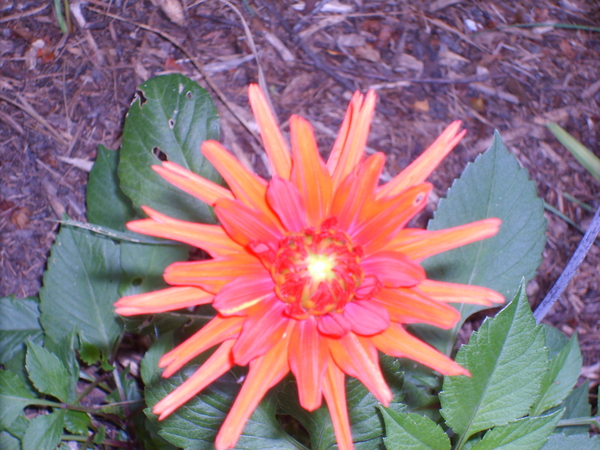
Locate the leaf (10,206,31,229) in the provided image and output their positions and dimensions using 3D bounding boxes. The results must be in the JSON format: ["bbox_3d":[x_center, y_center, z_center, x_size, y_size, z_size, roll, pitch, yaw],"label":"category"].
[{"bbox_3d":[-0.123,-0.003,0.800,0.008,0.004,0.012,-3,53,-2],"label":"leaf"}]

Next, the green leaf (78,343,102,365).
[{"bbox_3d":[-0.097,0.059,0.840,0.010,0.006,0.010,-12,67,-5],"label":"green leaf"}]

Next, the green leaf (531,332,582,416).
[{"bbox_3d":[0.097,0.057,0.690,0.017,0.008,0.040,29,67,7],"label":"green leaf"}]

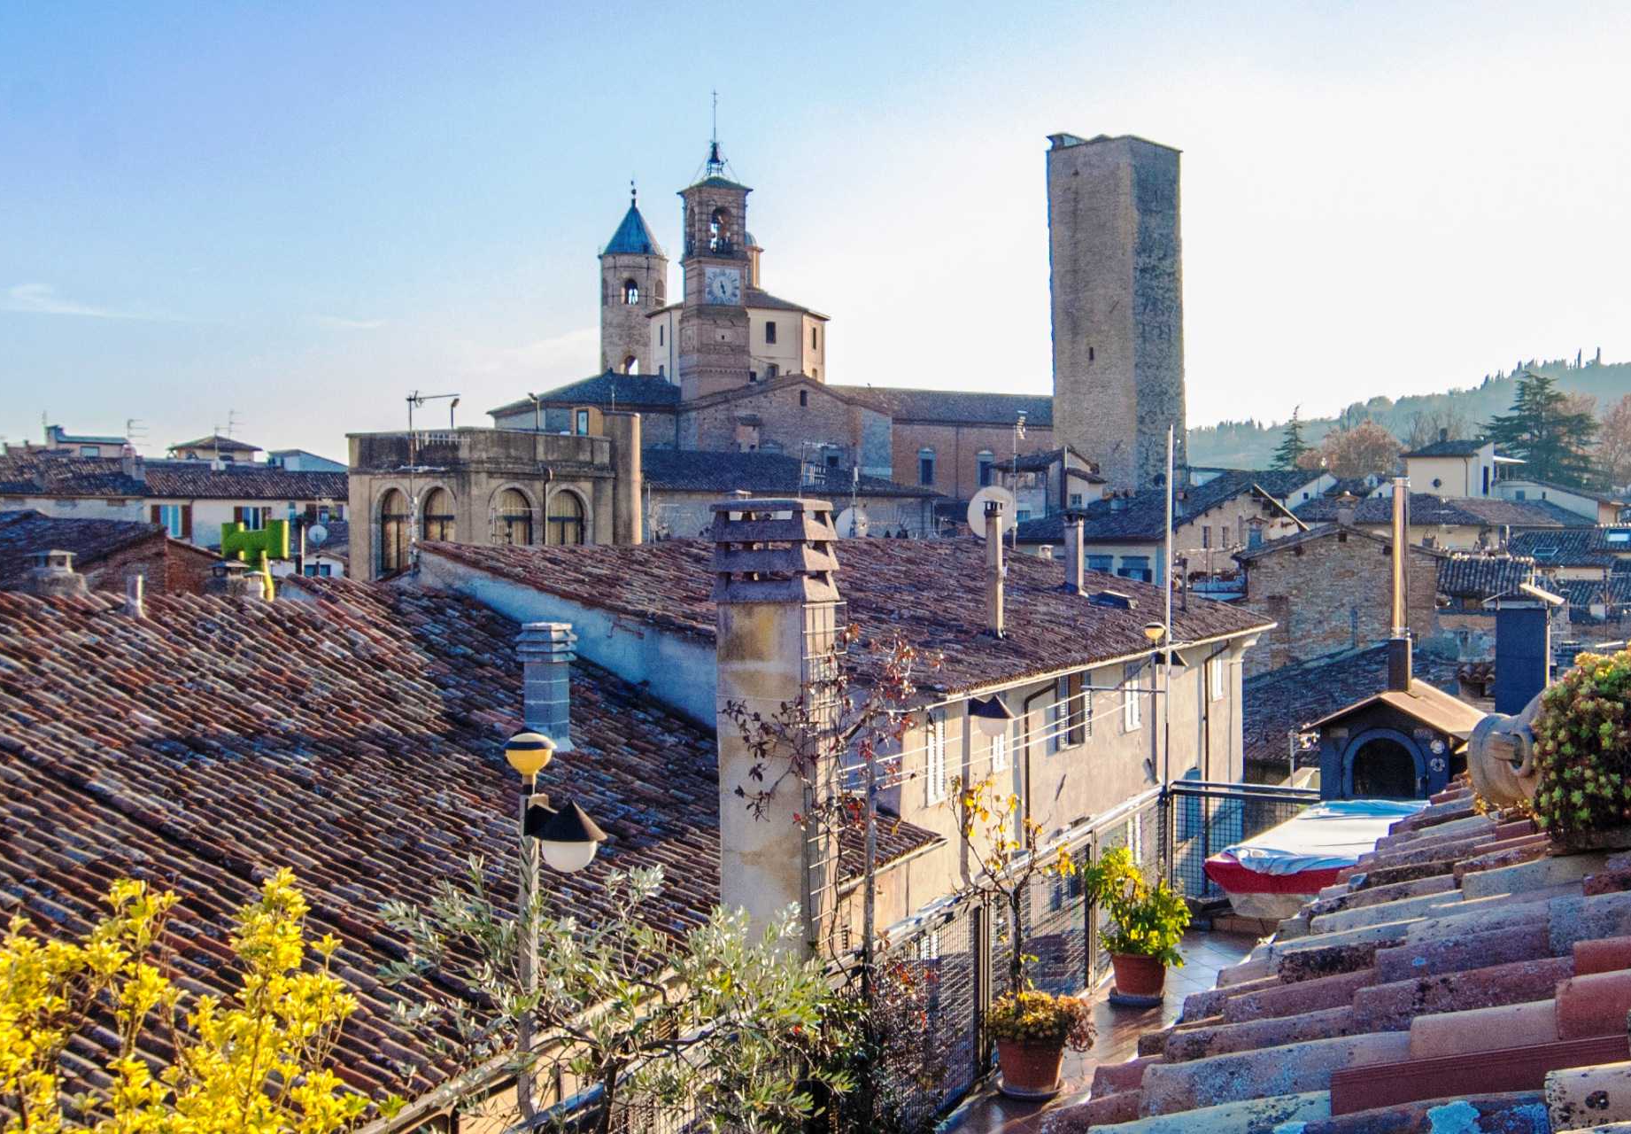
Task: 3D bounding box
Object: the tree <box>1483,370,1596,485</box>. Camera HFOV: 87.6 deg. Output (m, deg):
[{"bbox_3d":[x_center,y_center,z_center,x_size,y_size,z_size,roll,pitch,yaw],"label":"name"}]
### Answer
[{"bbox_3d":[72.726,-5.315,85.000,12.500,24.000,12.500,0,1,0],"label":"tree"}]

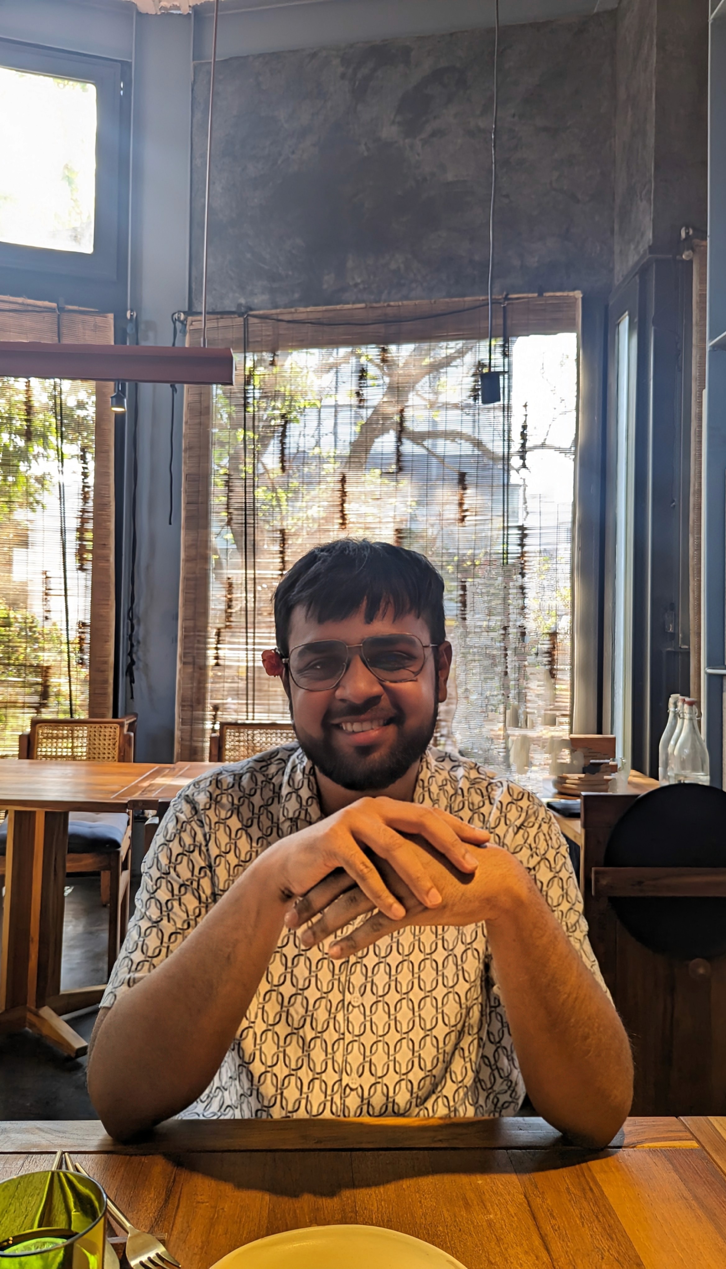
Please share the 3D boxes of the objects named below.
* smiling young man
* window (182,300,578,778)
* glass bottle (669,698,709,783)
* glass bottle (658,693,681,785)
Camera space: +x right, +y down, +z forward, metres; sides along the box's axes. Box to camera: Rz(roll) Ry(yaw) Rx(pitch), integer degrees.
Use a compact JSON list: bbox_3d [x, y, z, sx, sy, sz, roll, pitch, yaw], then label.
[{"bbox_3d":[0.000,0.504,0.830,0.500,1.200,0.600,1,-1,-2],"label":"smiling young man"},{"bbox_3d":[0.050,-0.347,4.130,1.880,2.500,0.060,1,-1,11],"label":"window"},{"bbox_3d":[0.812,0.314,2.170,0.088,0.310,0.088,1,-1,0],"label":"glass bottle"},{"bbox_3d":[0.840,0.318,2.380,0.086,0.310,0.086,1,-1,0],"label":"glass bottle"}]

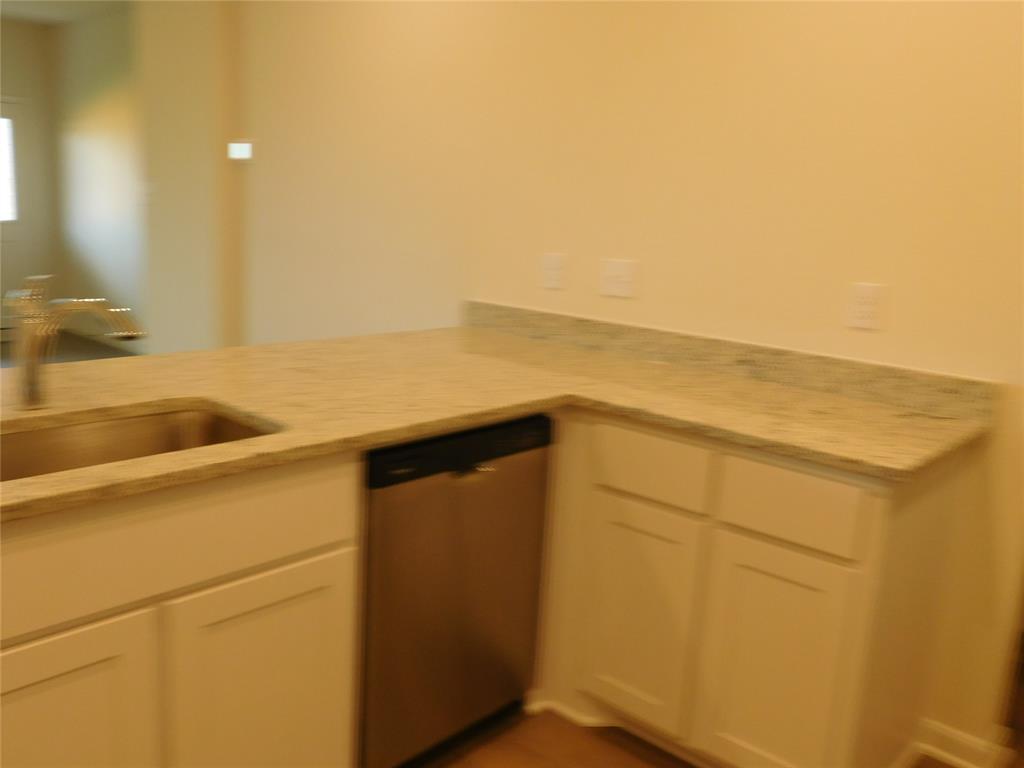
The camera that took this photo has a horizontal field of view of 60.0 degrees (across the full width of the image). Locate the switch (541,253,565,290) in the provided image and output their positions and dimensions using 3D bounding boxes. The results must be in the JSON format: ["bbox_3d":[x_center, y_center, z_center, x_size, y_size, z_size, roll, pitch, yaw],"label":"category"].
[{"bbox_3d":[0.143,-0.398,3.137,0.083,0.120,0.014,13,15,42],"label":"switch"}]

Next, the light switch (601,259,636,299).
[{"bbox_3d":[0.353,-0.350,2.946,0.124,0.120,0.014,13,15,42],"label":"light switch"}]

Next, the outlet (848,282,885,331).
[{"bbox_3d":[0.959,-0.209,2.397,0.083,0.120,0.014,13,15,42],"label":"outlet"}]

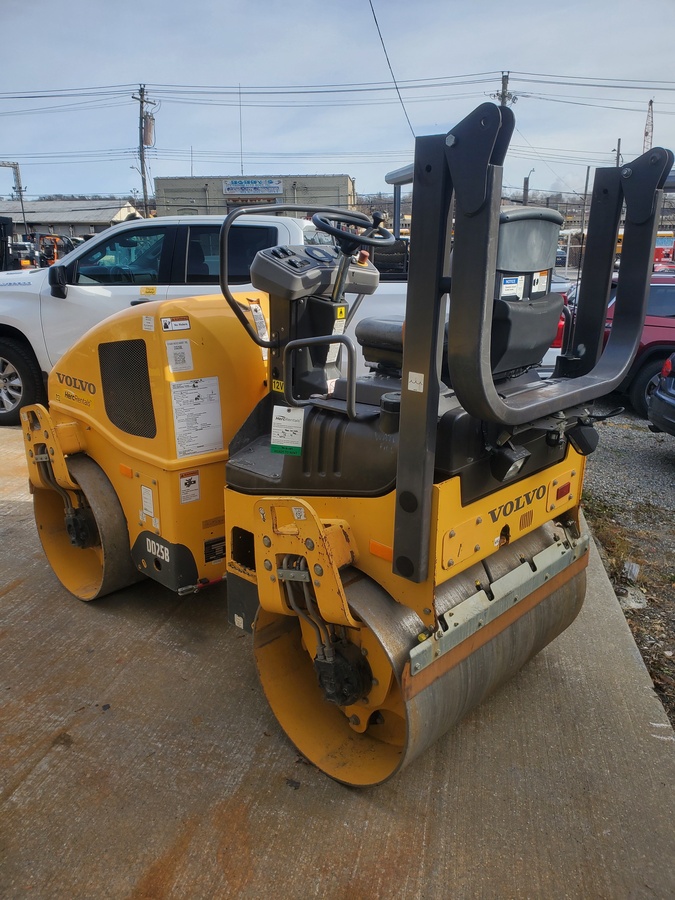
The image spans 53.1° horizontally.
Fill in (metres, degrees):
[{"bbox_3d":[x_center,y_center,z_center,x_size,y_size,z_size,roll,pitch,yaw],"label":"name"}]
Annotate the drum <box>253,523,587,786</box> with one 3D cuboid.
[{"bbox_3d":[0.358,0.641,2.649,0.742,0.742,1.182,18,24,42],"label":"drum"}]

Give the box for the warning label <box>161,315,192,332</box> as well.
[{"bbox_3d":[-0.668,-0.521,2.799,0.005,0.055,0.127,-3,10,45],"label":"warning label"}]

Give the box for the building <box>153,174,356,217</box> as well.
[{"bbox_3d":[-5.409,-17.138,50.749,13.192,5.434,10.000,2,18,5],"label":"building"}]

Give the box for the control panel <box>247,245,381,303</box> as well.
[{"bbox_3d":[-0.075,-0.733,2.771,0.440,0.145,0.290,-16,36,-43],"label":"control panel"}]

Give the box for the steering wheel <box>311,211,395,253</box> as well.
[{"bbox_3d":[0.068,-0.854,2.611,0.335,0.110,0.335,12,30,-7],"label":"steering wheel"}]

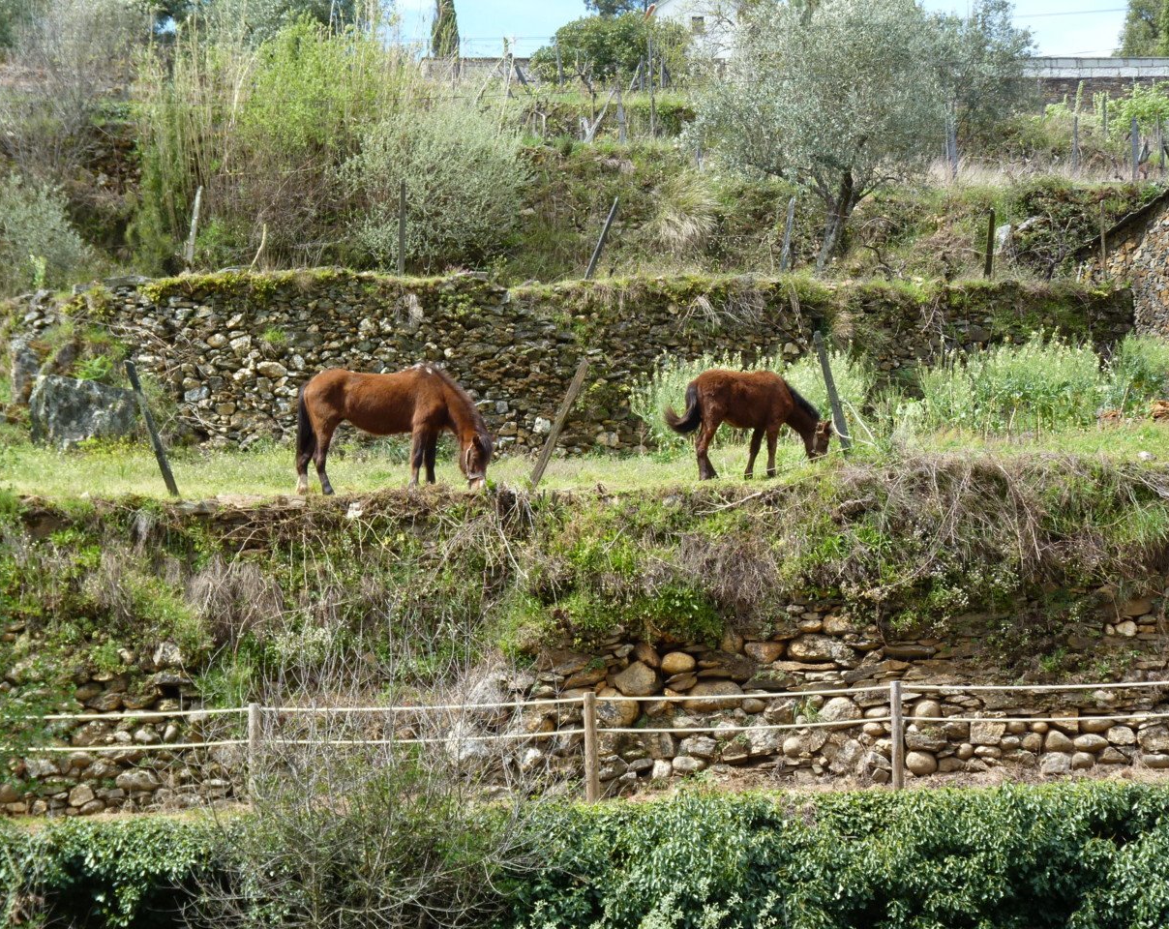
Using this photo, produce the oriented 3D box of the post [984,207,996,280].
[{"bbox_3d":[5.161,-2.812,41.500,0.085,0.930,0.085,4,5,0],"label":"post"}]

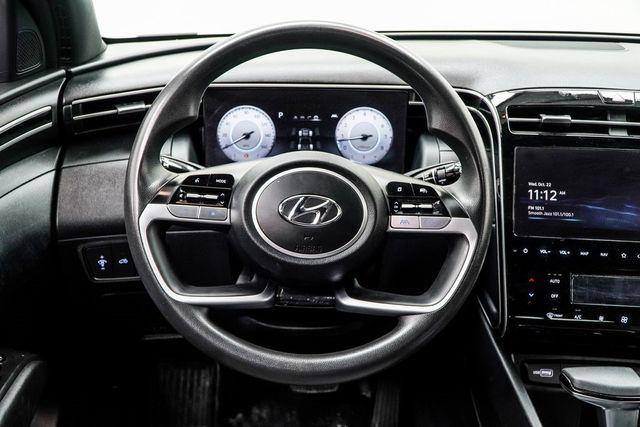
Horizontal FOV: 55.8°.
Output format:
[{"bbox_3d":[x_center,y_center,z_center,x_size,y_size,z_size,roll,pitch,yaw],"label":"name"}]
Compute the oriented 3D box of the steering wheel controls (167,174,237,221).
[{"bbox_3d":[-0.121,-0.017,0.620,0.065,0.047,0.018,2,-4,0],"label":"steering wheel controls"}]

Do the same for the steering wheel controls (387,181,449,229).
[{"bbox_3d":[0.100,-0.009,0.620,0.062,0.047,0.018,2,-4,-2],"label":"steering wheel controls"}]

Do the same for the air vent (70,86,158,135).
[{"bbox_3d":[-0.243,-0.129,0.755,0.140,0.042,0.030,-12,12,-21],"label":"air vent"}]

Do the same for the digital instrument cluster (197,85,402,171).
[{"bbox_3d":[-0.018,-0.107,0.800,0.265,0.115,0.030,1,11,-2],"label":"digital instrument cluster"}]

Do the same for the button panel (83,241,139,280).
[{"bbox_3d":[-0.248,0.058,0.730,0.075,0.046,0.020,-1,8,-10],"label":"button panel"}]

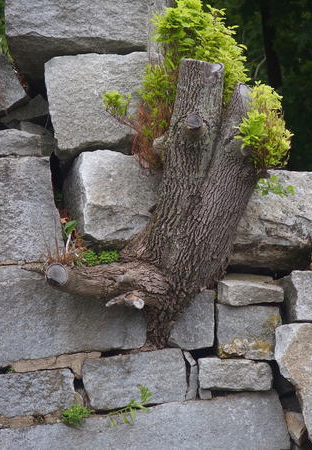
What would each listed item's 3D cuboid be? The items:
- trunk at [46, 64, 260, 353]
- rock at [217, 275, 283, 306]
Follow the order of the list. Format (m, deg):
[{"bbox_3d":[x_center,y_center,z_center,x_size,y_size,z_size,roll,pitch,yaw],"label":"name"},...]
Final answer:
[{"bbox_3d":[-0.014,-0.088,12.850,0.874,1.184,0.550,0,-3,0],"label":"trunk"},{"bbox_3d":[0.393,0.273,13.100,0.273,0.132,0.220,0,-3,0],"label":"rock"}]

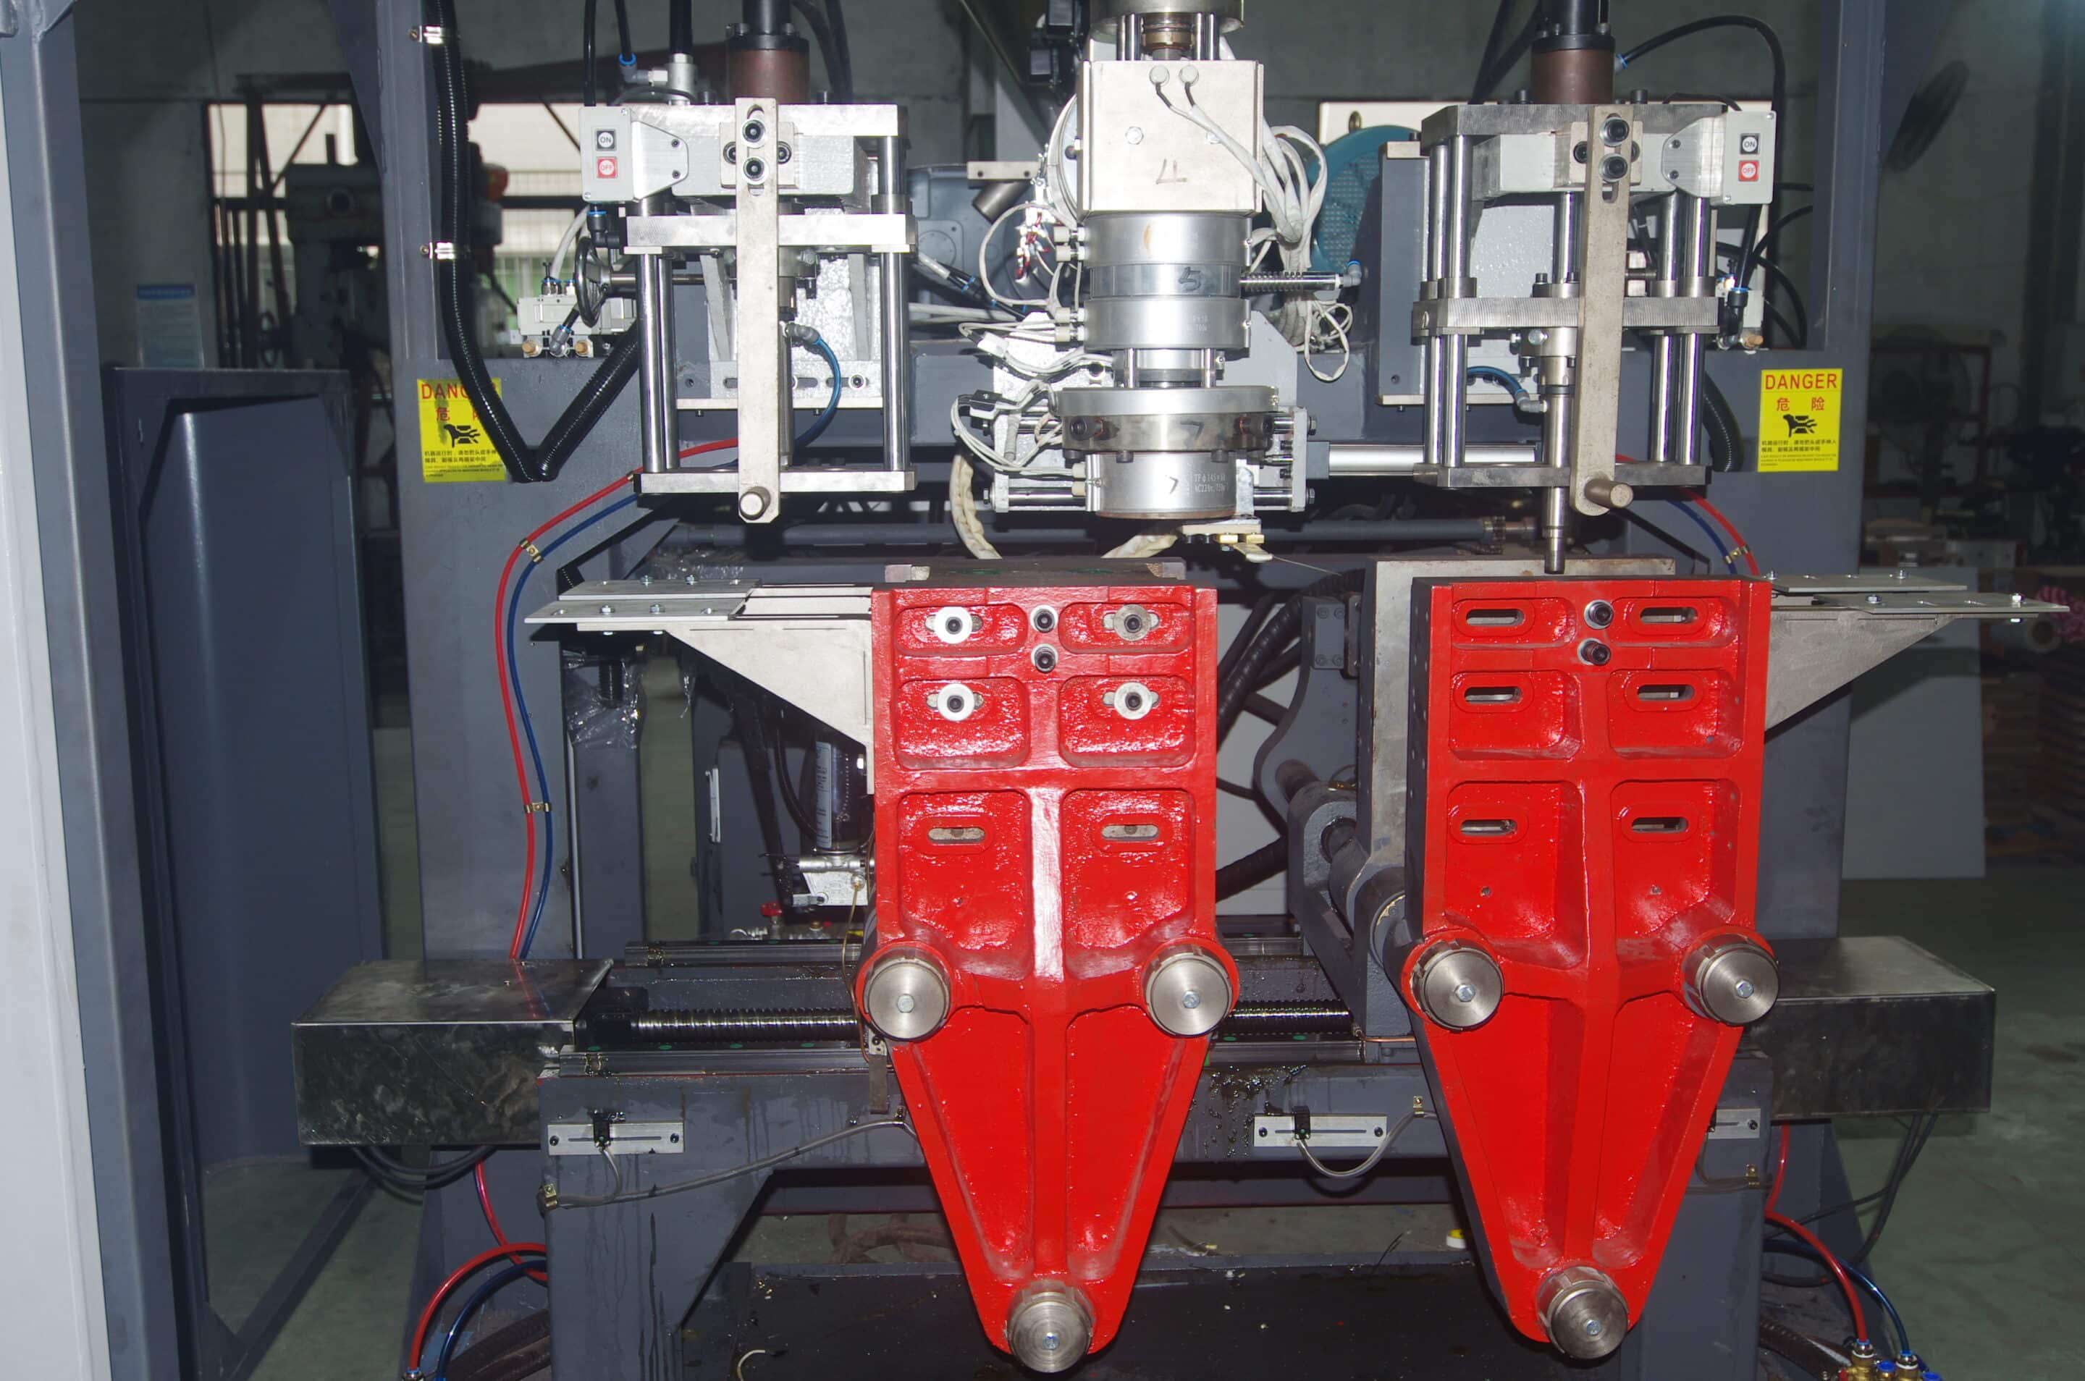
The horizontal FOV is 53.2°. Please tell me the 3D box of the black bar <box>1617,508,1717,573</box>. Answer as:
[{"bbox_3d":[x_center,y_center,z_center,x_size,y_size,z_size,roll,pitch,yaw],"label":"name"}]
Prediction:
[{"bbox_3d":[0.806,-0.202,2.708,0.151,0.014,0.030,29,7,-6],"label":"black bar"}]

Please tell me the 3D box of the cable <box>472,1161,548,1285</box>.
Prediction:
[{"bbox_3d":[-0.670,0.672,2.623,0.090,0.162,0.035,-1,9,-2],"label":"cable"}]

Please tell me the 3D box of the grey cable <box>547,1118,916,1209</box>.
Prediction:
[{"bbox_3d":[-0.350,0.533,2.342,0.414,0.107,0.020,-1,9,-2],"label":"grey cable"}]

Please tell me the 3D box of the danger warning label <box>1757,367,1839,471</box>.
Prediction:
[{"bbox_3d":[0.934,-0.333,2.564,0.100,0.125,0.002,-1,9,-2],"label":"danger warning label"}]

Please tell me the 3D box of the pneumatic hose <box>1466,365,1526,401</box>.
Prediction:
[{"bbox_3d":[0.489,-0.332,2.240,0.065,0.036,0.025,-1,9,-2],"label":"pneumatic hose"}]

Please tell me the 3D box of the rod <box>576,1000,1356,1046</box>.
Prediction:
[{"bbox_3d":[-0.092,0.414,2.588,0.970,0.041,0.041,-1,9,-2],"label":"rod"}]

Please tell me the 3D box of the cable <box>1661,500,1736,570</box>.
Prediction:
[{"bbox_3d":[0.812,-0.193,2.574,0.096,0.093,0.014,-1,9,-2],"label":"cable"}]

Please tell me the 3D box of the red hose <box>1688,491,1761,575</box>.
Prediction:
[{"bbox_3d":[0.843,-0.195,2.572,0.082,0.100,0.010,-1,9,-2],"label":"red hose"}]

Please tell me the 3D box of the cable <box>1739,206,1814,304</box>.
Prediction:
[{"bbox_3d":[0.923,-0.548,2.617,0.091,0.129,0.050,-1,9,-2],"label":"cable"}]

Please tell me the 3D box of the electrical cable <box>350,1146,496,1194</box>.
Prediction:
[{"bbox_3d":[-0.744,0.574,2.500,0.169,0.064,0.050,-1,9,-2],"label":"electrical cable"}]

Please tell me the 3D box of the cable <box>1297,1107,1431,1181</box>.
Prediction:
[{"bbox_3d":[0.363,0.513,2.349,0.152,0.087,0.030,-1,9,-2],"label":"cable"}]

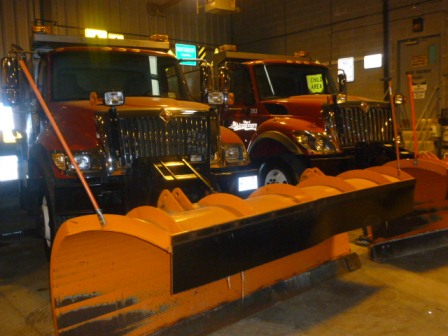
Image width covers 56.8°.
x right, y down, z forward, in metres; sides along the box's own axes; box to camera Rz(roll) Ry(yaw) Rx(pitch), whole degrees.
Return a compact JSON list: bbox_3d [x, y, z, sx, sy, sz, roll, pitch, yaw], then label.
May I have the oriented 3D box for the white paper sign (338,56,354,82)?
[{"bbox_3d":[3.136,-2.496,10.600,0.020,0.610,0.460,-7,8,-39],"label":"white paper sign"}]

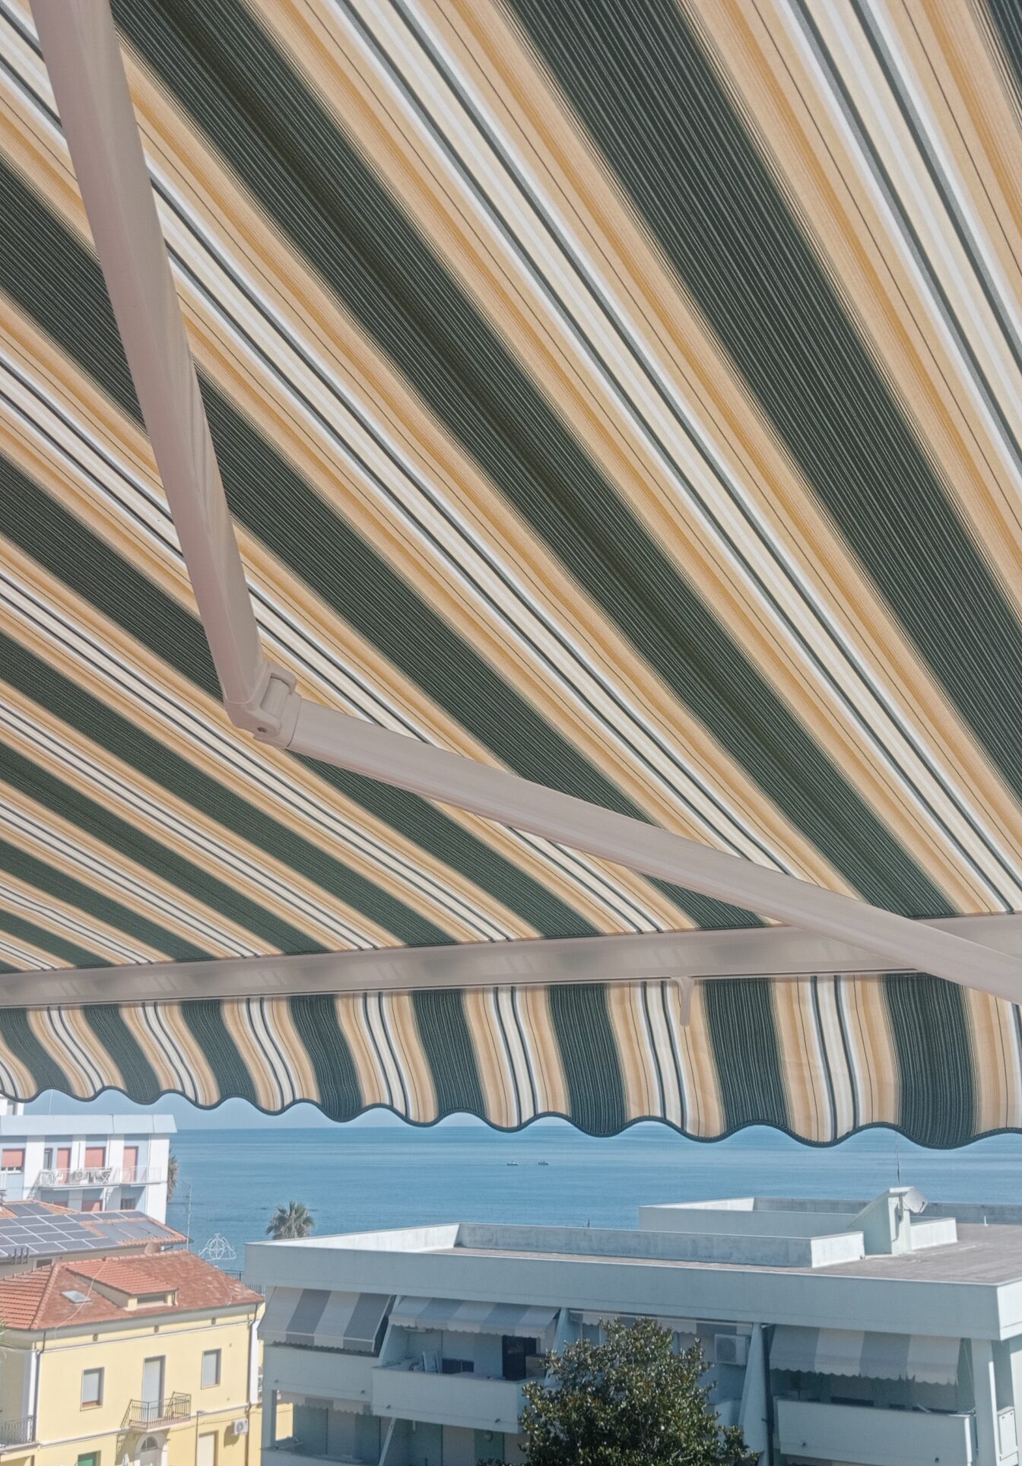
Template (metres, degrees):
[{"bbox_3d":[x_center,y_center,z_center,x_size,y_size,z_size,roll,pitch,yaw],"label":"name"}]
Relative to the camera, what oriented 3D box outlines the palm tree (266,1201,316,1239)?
[{"bbox_3d":[-15.516,37.714,110.112,3.600,9.500,3.600,1,-14,-8],"label":"palm tree"}]

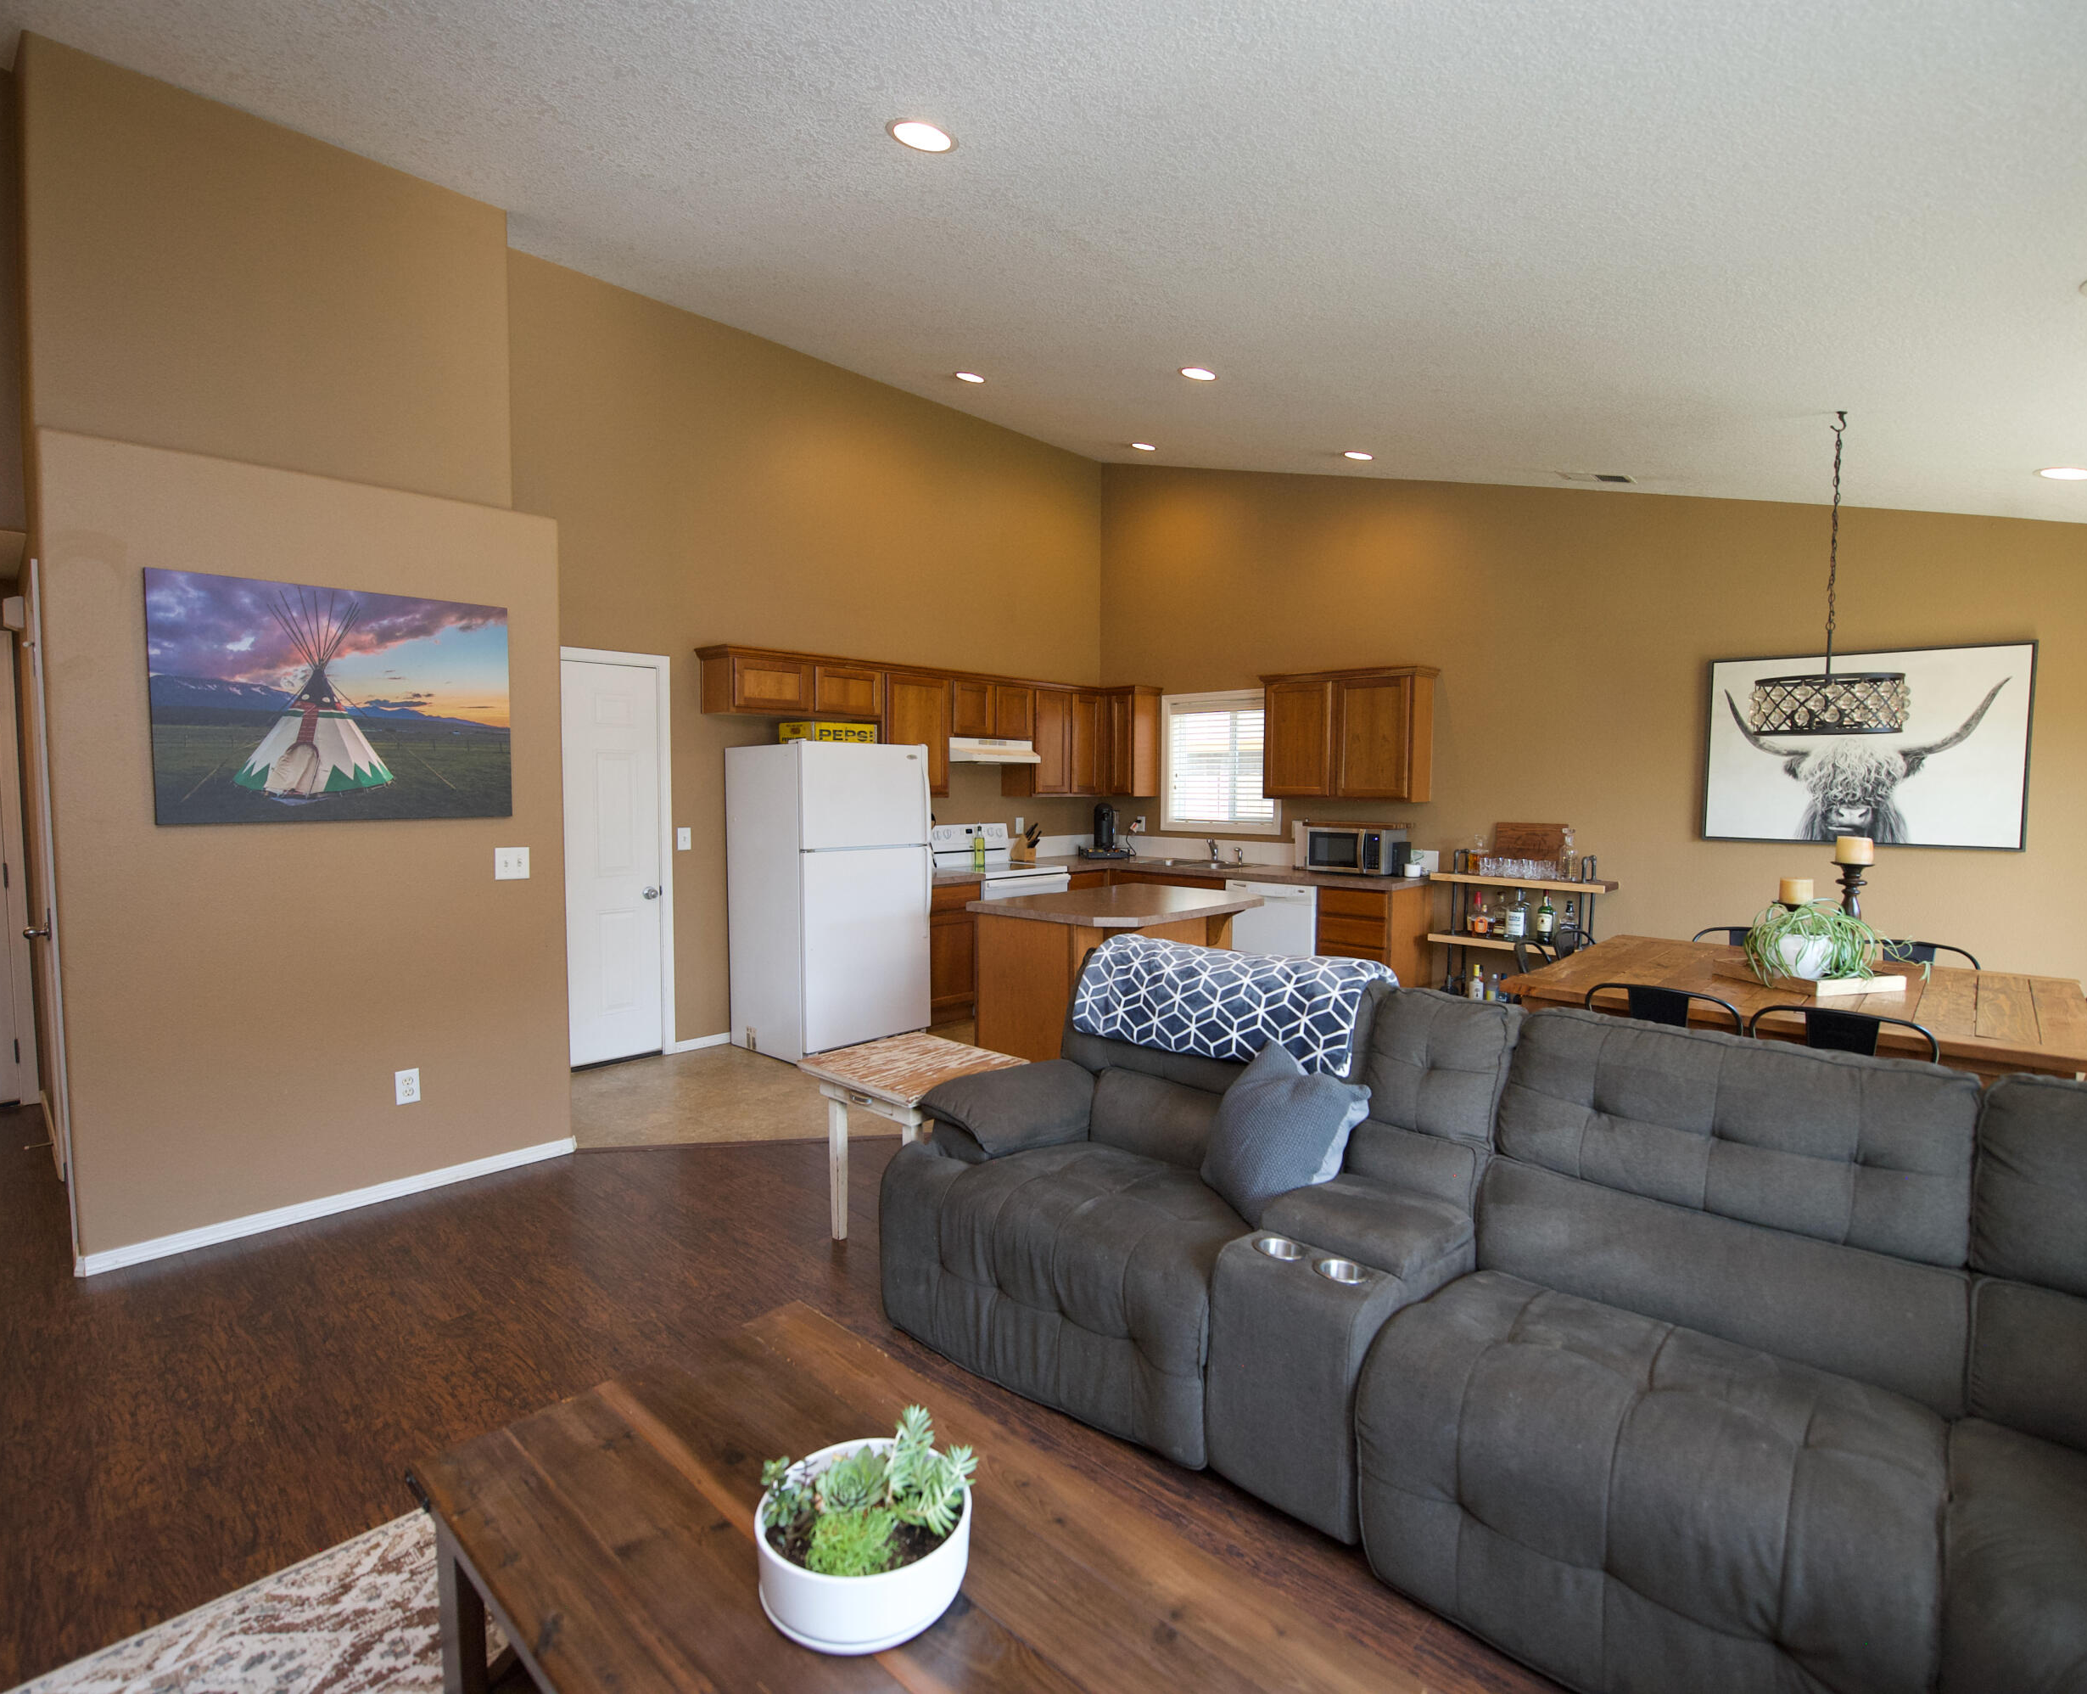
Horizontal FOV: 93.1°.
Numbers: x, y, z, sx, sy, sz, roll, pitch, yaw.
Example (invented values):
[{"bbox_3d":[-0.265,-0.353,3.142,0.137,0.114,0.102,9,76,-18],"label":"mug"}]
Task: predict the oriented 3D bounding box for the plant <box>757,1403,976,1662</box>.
[{"bbox_3d":[-0.212,0.823,1.250,0.265,0.175,0.265,0,3,1],"label":"plant"}]

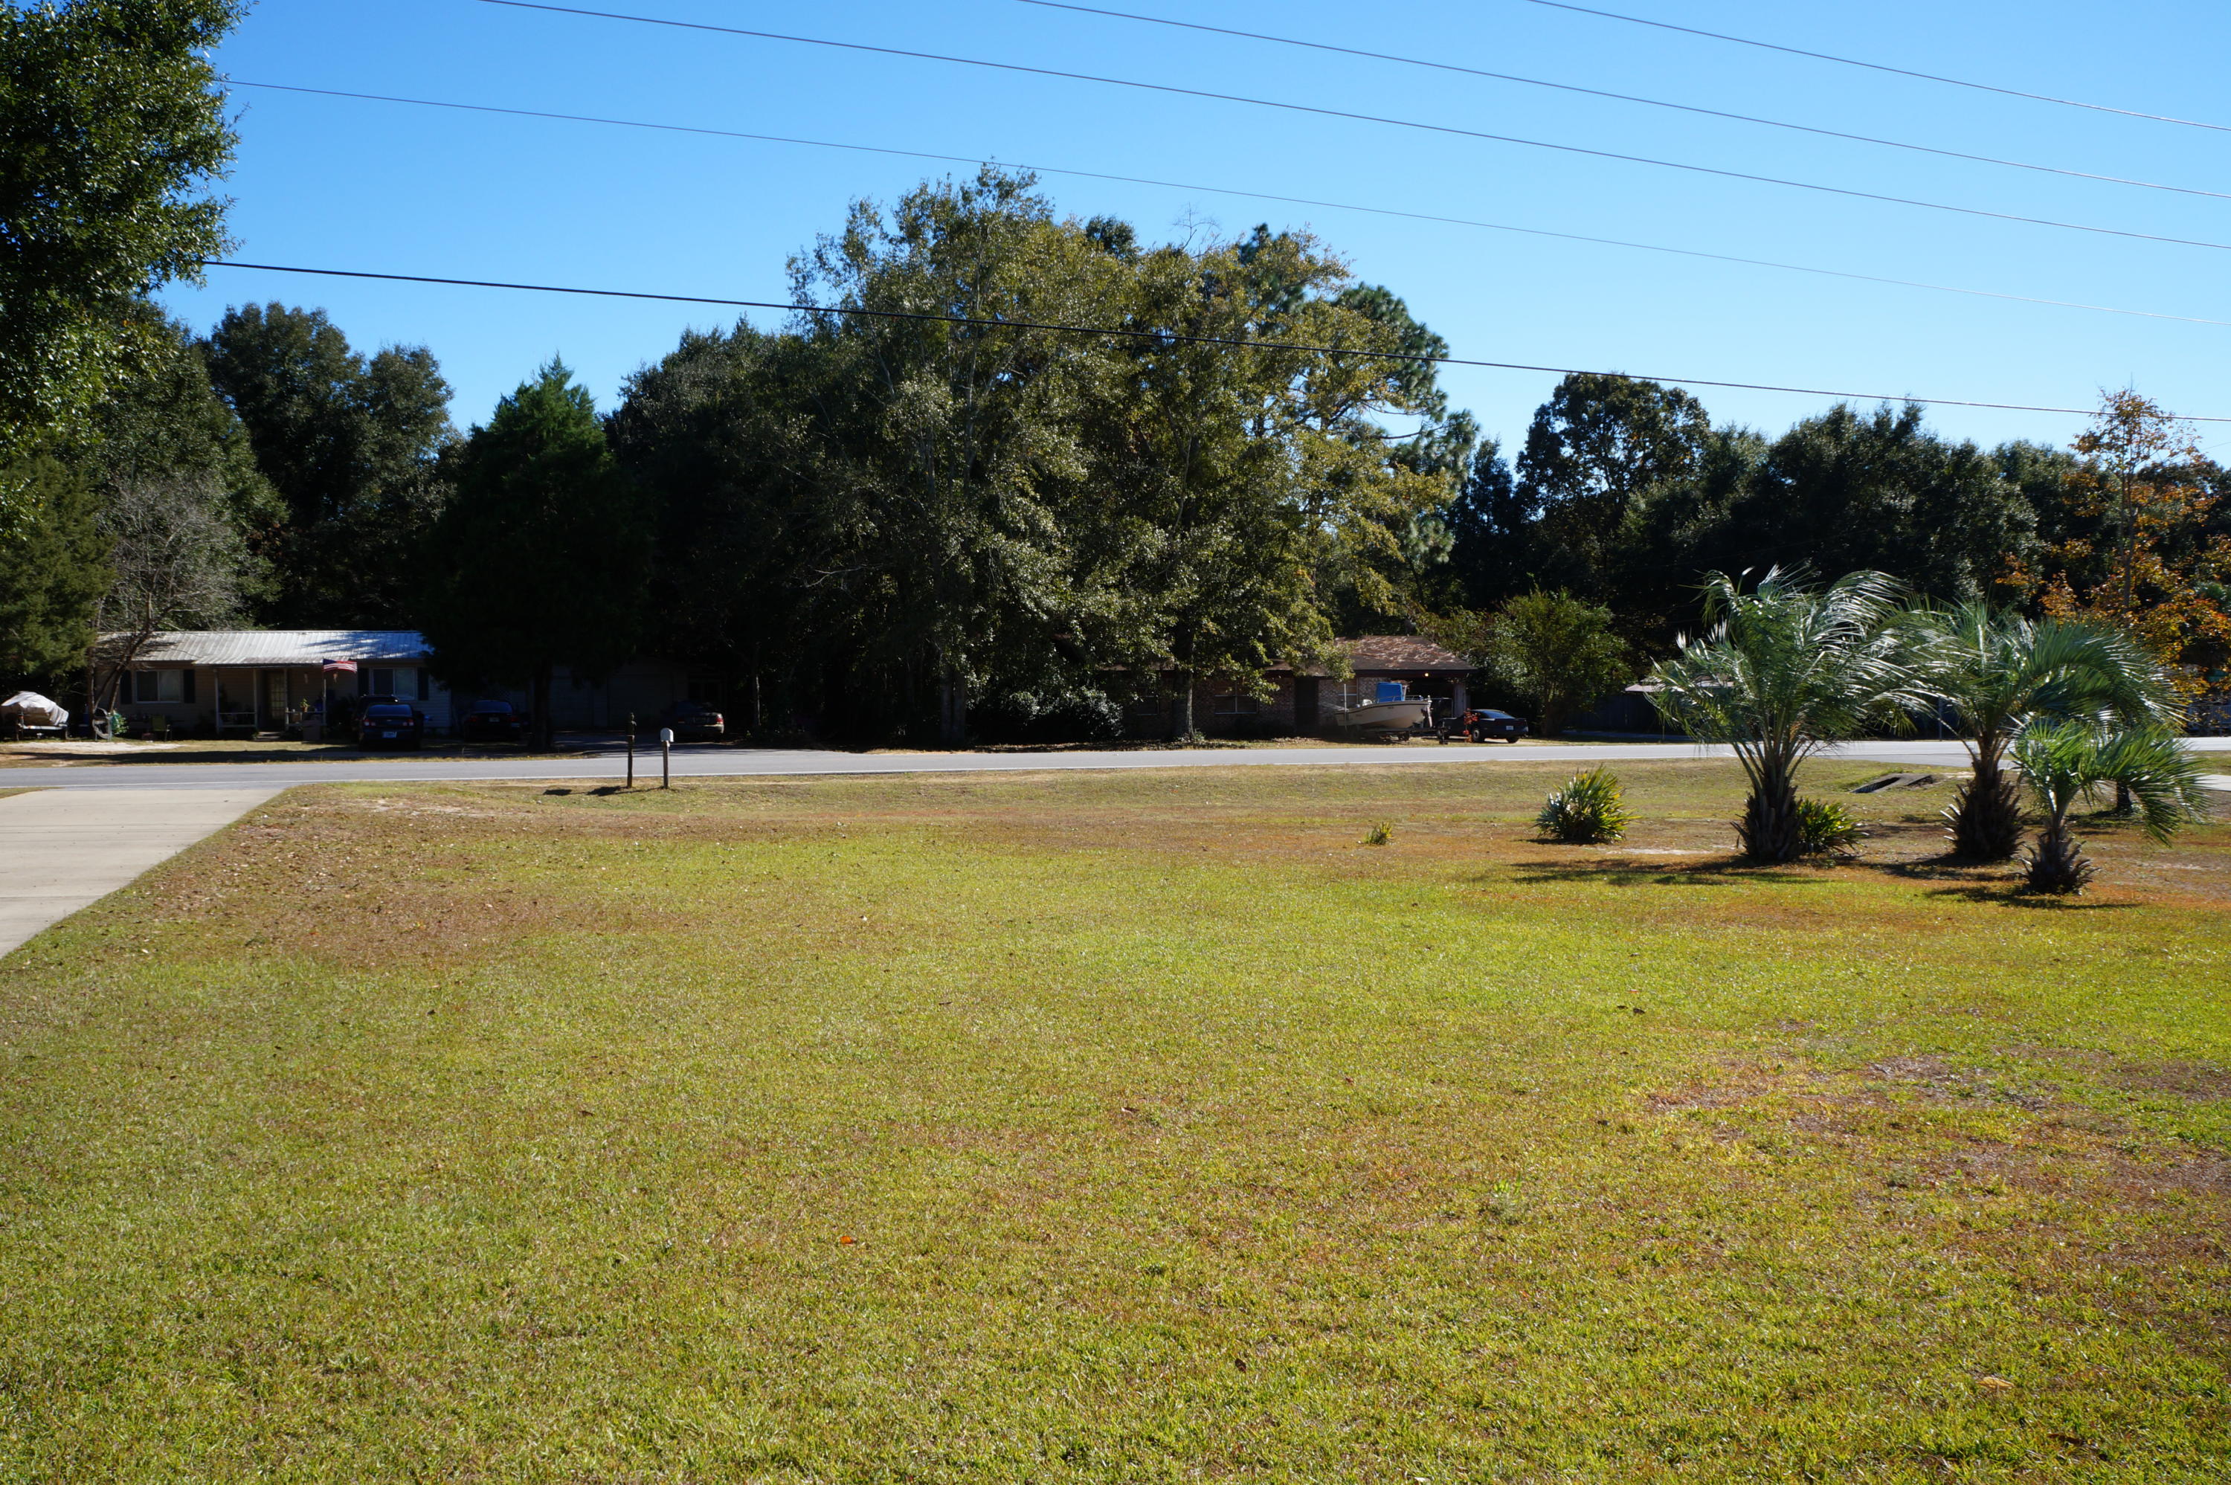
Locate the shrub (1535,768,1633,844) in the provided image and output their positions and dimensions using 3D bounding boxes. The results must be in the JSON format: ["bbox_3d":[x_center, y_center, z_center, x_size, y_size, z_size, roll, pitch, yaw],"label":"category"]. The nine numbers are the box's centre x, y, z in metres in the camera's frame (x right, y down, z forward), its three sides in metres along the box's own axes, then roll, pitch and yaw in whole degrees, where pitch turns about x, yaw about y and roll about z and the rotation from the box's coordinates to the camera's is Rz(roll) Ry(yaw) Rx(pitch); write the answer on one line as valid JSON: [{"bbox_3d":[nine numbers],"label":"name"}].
[{"bbox_3d":[5.060,0.676,18.389,1.020,0.840,1.000,0,2,16],"label":"shrub"}]

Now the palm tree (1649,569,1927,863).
[{"bbox_3d":[6.589,-0.254,16.364,2.600,2.850,2.600,0,2,22],"label":"palm tree"}]

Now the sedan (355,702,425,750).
[{"bbox_3d":[-24.577,-0.537,56.573,1.830,1.490,4.950,-1,2,-23],"label":"sedan"}]

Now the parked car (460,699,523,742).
[{"bbox_3d":[-22.629,-0.792,60.682,1.800,1.430,4.700,-1,2,-20],"label":"parked car"}]

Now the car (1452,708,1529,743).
[{"bbox_3d":[14.533,-0.721,66.945,1.780,1.320,4.600,-1,2,-16],"label":"car"}]

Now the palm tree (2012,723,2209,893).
[{"bbox_3d":[8.180,0.521,13.682,1.450,1.400,1.420,0,2,31],"label":"palm tree"}]

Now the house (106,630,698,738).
[{"bbox_3d":[-25.583,-2.297,62.844,20.224,3.900,10.500,-1,2,-22],"label":"house"}]

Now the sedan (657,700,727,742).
[{"bbox_3d":[-15.799,-0.801,62.190,1.800,1.450,4.700,-1,2,-23],"label":"sedan"}]

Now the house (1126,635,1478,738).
[{"bbox_3d":[5.632,-2.303,71.037,16.529,4.100,9.500,-1,2,-20],"label":"house"}]

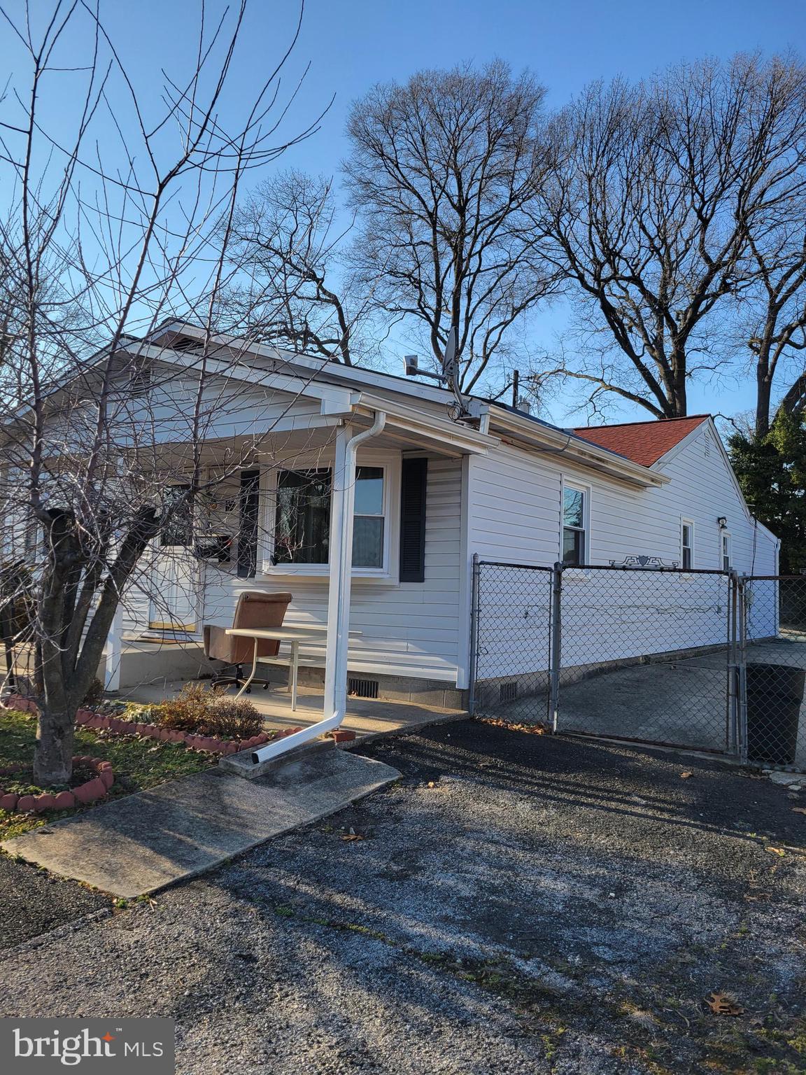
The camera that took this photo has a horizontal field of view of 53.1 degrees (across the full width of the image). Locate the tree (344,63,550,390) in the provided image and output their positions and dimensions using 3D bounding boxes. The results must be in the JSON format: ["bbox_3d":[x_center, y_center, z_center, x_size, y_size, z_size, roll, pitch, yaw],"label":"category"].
[{"bbox_3d":[1.637,-8.047,32.241,8.485,22.925,8.485,2,-4,0],"label":"tree"}]

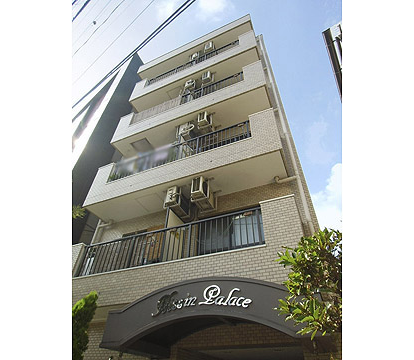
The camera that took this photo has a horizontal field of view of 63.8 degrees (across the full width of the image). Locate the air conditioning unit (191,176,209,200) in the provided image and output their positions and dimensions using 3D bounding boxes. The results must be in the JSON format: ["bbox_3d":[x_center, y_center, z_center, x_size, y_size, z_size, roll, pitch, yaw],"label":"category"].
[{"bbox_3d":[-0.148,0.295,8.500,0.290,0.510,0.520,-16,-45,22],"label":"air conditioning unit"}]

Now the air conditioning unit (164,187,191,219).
[{"bbox_3d":[-0.761,0.635,8.943,0.280,0.500,0.760,-16,-45,22],"label":"air conditioning unit"}]

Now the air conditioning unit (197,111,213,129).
[{"bbox_3d":[0.006,-1.677,10.357,0.290,0.510,0.690,-16,-45,22],"label":"air conditioning unit"}]

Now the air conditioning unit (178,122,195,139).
[{"bbox_3d":[-0.580,-1.447,10.700,0.280,0.510,0.700,-16,-45,22],"label":"air conditioning unit"}]

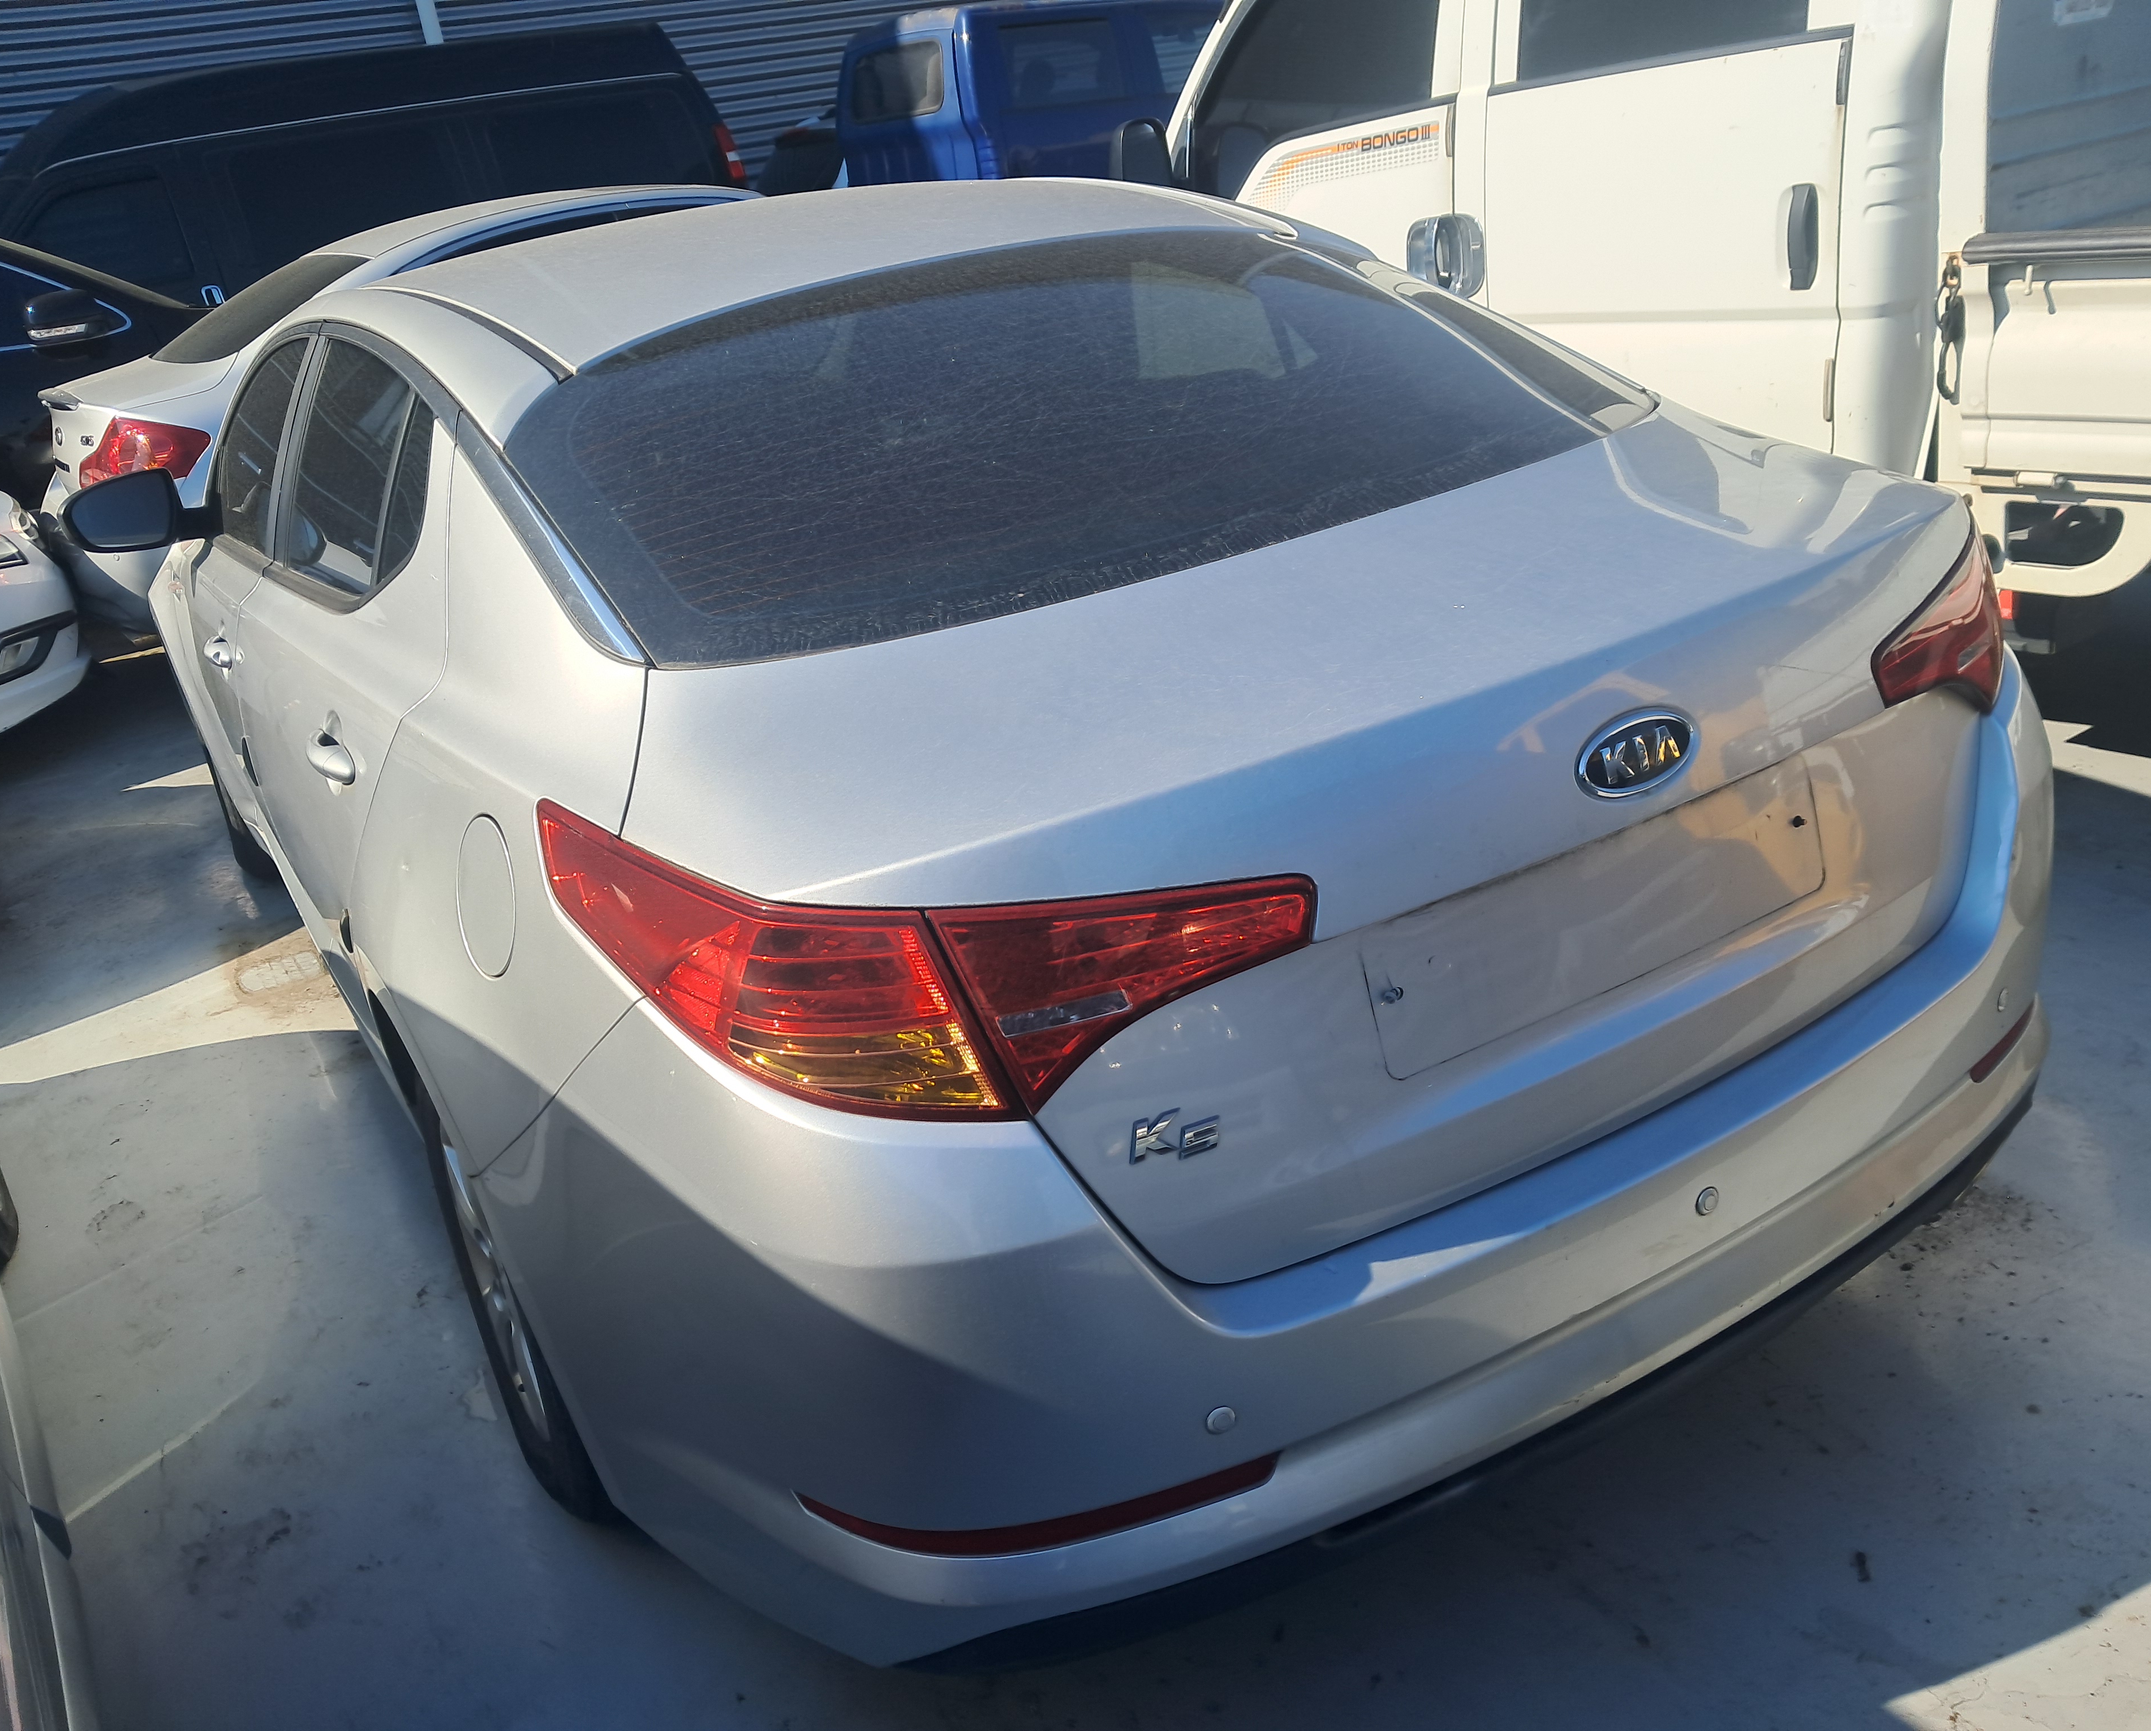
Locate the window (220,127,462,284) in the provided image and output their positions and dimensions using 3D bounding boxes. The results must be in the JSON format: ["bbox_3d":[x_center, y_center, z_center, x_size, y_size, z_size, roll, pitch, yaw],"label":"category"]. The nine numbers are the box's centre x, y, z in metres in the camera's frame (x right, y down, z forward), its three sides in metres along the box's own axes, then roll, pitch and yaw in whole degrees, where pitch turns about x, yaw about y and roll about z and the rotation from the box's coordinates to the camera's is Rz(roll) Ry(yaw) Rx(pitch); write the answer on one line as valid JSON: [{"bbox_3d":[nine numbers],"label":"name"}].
[{"bbox_3d":[-3.819,-3.498,9.434,1.210,0.570,0.050,-20,20,-27],"label":"window"}]

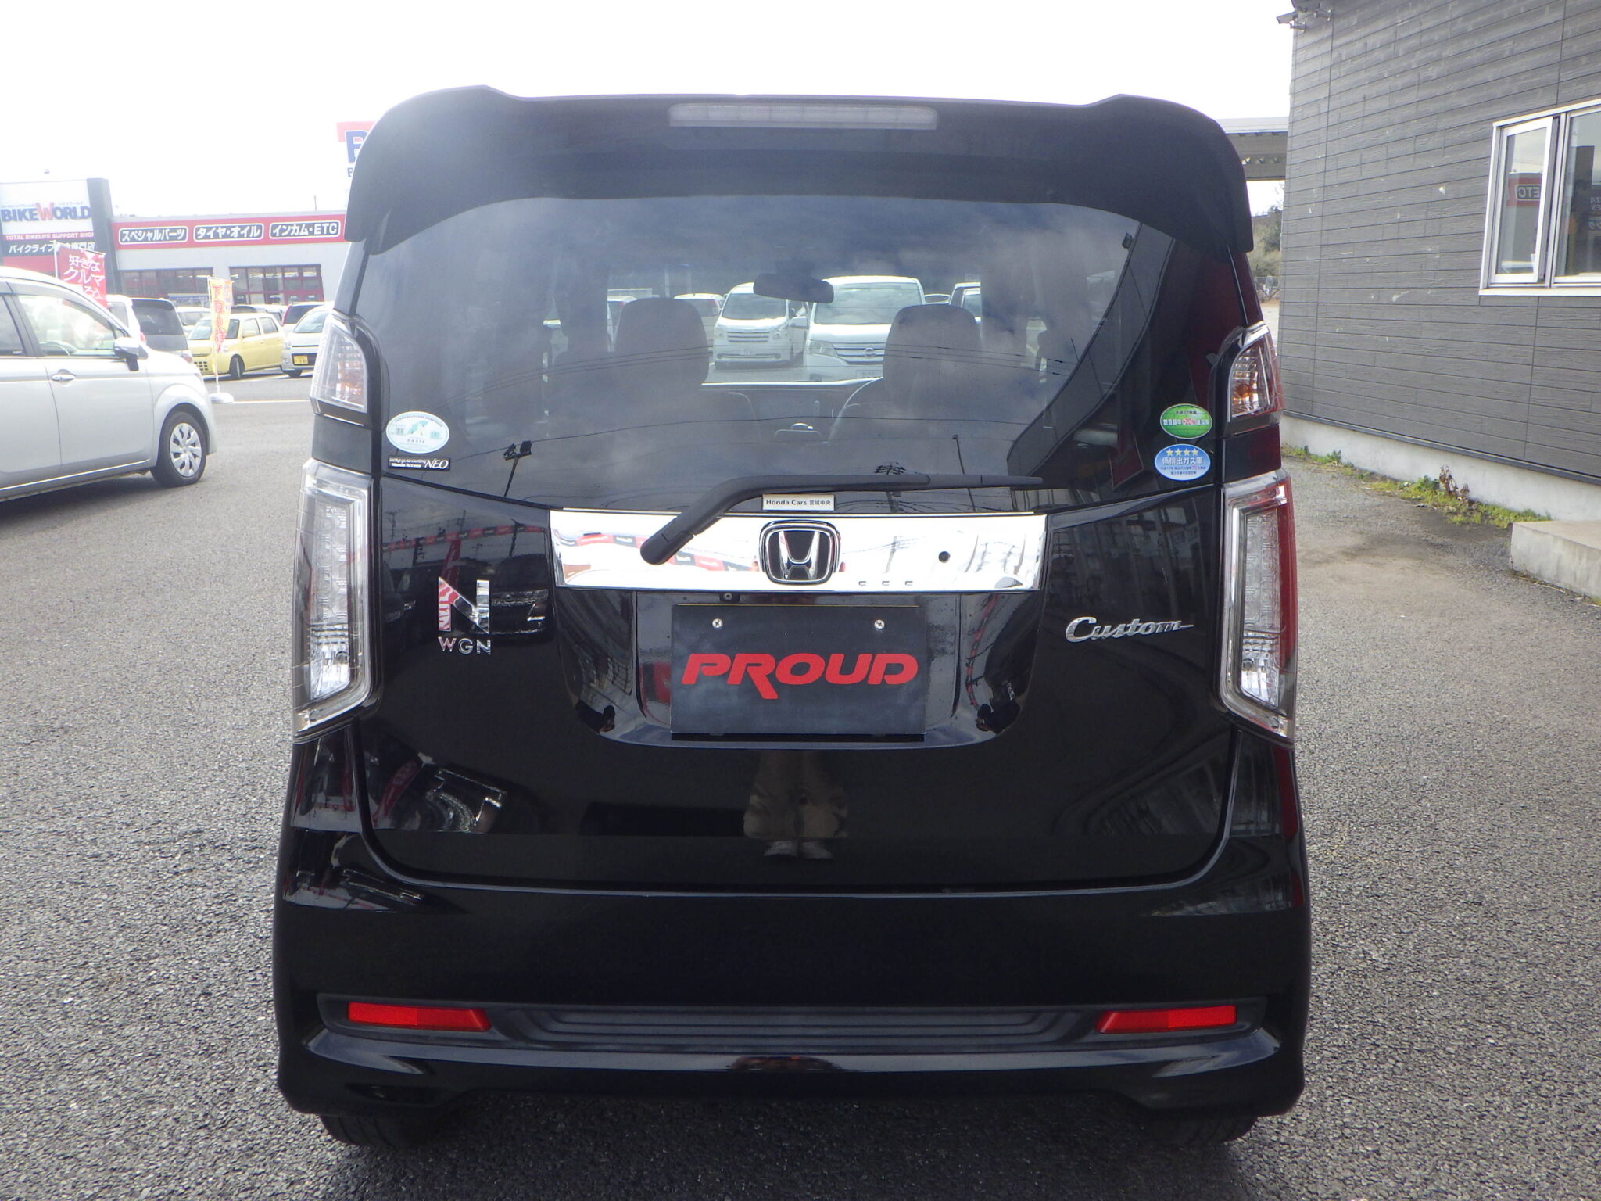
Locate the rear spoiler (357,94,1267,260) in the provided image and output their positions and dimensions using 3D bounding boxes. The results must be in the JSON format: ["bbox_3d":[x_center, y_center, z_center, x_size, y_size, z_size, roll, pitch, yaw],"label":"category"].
[{"bbox_3d":[-0.001,-0.547,1.706,1.190,0.235,0.260,0,13,-1],"label":"rear spoiler"}]

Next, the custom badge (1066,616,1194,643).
[{"bbox_3d":[0.428,0.037,1.683,0.165,0.034,0.008,0,9,-6],"label":"custom badge"}]

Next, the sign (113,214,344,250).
[{"bbox_3d":[-22.901,-14.765,52.000,10.800,1.100,0.250,2,13,13],"label":"sign"}]

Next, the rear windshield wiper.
[{"bbox_3d":[0.049,-0.100,1.594,0.495,0.115,0.055,0,-1,-1],"label":"rear windshield wiper"}]

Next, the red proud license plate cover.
[{"bbox_3d":[-0.002,0.091,1.686,0.332,0.168,0.012,0,2,-1],"label":"red proud license plate cover"}]

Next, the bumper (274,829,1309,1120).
[{"bbox_3d":[-0.017,0.511,1.832,1.440,0.455,0.280,0,13,-1],"label":"bumper"}]

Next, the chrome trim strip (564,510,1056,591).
[{"bbox_3d":[-0.002,-0.062,1.618,0.615,0.102,0.040,0,5,-1],"label":"chrome trim strip"}]

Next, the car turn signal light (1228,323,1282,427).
[{"bbox_3d":[0.604,-0.300,1.721,0.088,0.143,0.085,0,5,-11],"label":"car turn signal light"}]

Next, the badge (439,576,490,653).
[{"bbox_3d":[-0.431,0.020,1.663,0.068,0.100,0.008,1,8,4],"label":"badge"}]

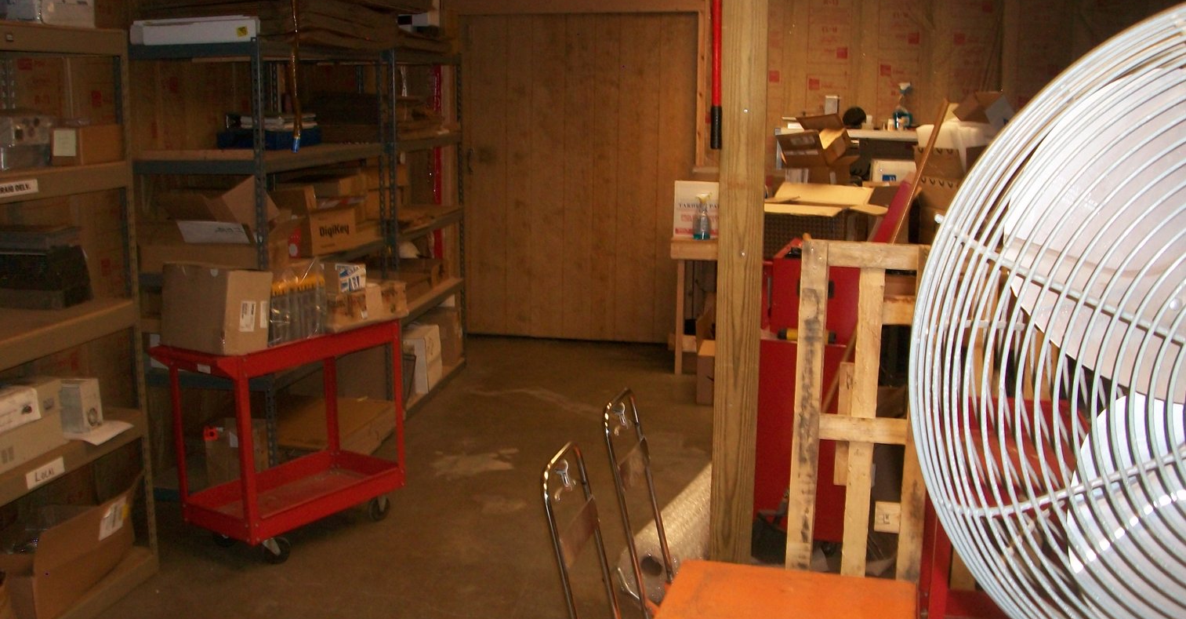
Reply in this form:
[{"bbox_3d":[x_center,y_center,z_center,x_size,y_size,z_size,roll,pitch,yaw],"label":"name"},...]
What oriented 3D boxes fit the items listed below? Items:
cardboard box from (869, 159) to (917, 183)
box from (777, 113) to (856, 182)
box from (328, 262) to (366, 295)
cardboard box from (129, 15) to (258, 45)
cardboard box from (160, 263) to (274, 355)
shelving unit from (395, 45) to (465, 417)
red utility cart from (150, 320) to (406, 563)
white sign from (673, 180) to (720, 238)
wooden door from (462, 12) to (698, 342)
[{"bbox_3d":[1.527,-0.712,5.951,0.245,0.120,0.200,2,10,9],"label":"cardboard box"},{"bbox_3d":[1.114,-0.822,5.845,0.380,0.330,0.320,2,10,9],"label":"box"},{"bbox_3d":[-0.931,-0.117,4.375,0.082,0.100,0.130,8,13,37],"label":"box"},{"bbox_3d":[-1.429,-1.021,4.283,0.475,0.090,0.180,2,10,9],"label":"cardboard box"},{"bbox_3d":[-1.308,-0.002,4.048,0.293,0.279,0.210,6,3,27],"label":"cardboard box"},{"bbox_3d":[-1.186,-0.465,6.454,0.620,1.840,1.260,2,10,9],"label":"shelving unit"},{"bbox_3d":[-1.132,0.464,4.311,0.390,0.780,0.830,7,12,33],"label":"red utility cart"},{"bbox_3d":[0.679,-0.602,6.970,0.380,0.335,0.020,3,7,12],"label":"white sign"},{"bbox_3d":[-0.090,-0.853,7.689,1.536,2.138,0.050,2,10,9],"label":"wooden door"}]

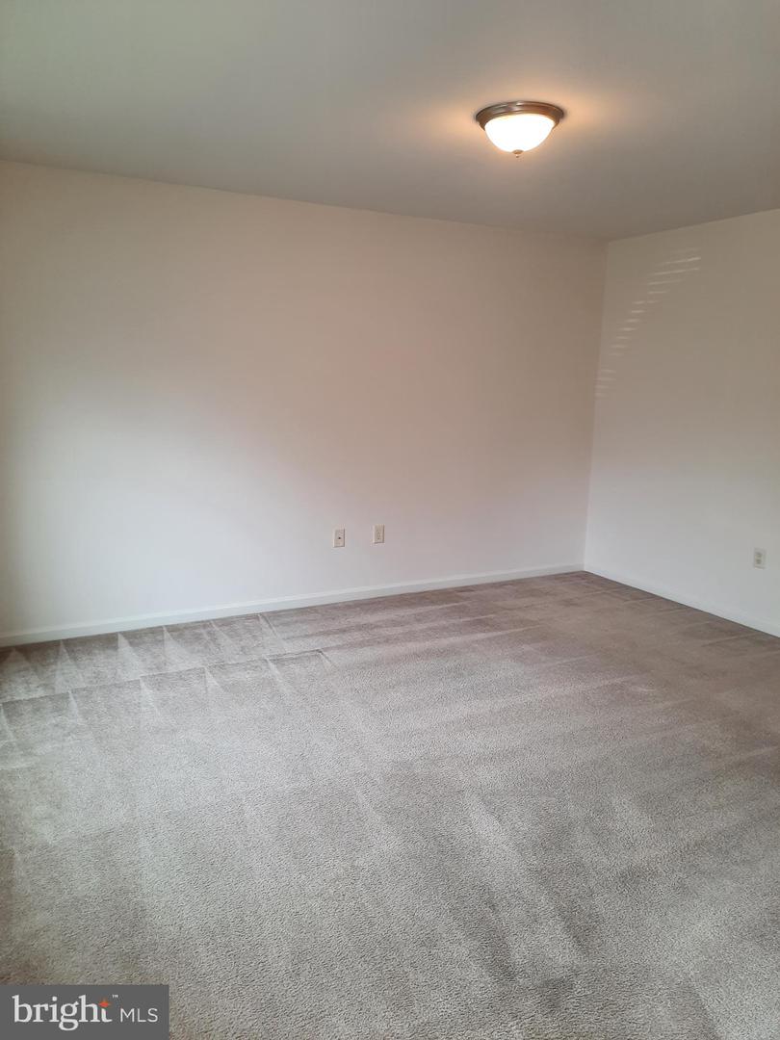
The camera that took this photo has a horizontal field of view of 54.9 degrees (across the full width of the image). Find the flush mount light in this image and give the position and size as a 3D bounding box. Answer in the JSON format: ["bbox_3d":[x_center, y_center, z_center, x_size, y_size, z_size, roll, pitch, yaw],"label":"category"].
[{"bbox_3d":[0.491,-1.457,2.860,0.330,0.142,0.330,1,11,0],"label":"flush mount light"}]

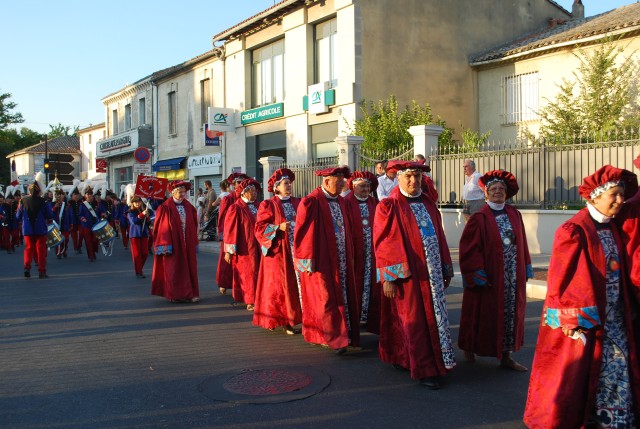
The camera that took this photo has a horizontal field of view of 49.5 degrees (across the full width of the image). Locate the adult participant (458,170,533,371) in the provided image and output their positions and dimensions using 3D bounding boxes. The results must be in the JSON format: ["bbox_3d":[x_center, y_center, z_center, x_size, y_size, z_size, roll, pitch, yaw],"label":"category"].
[{"bbox_3d":[1.504,0.471,5.950,0.630,1.680,0.500,-1,2,-16],"label":"adult participant"}]

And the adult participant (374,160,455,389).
[{"bbox_3d":[0.765,0.434,5.620,0.660,1.760,0.520,-1,2,-32],"label":"adult participant"}]

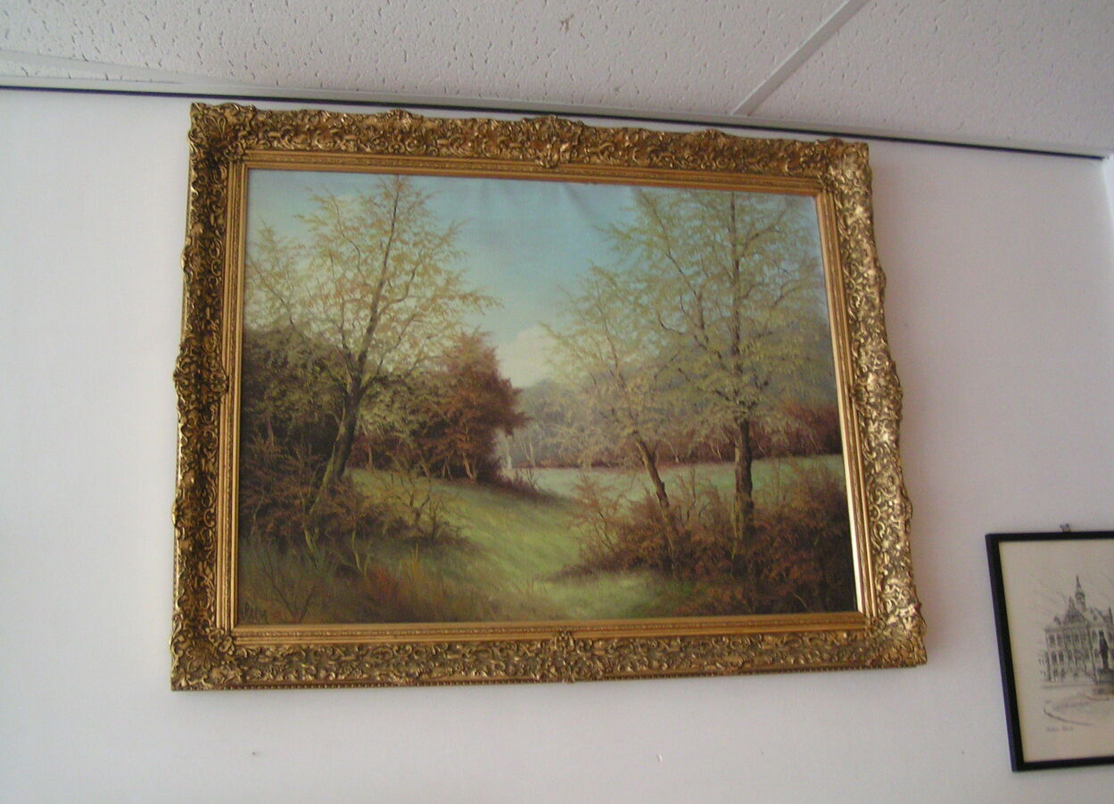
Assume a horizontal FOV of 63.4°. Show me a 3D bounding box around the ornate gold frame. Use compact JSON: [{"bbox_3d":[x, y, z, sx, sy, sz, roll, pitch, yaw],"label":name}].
[{"bbox_3d":[0.006,-0.020,1.168,0.920,0.715,0.062,0,-12,-10],"label":"ornate gold frame"}]

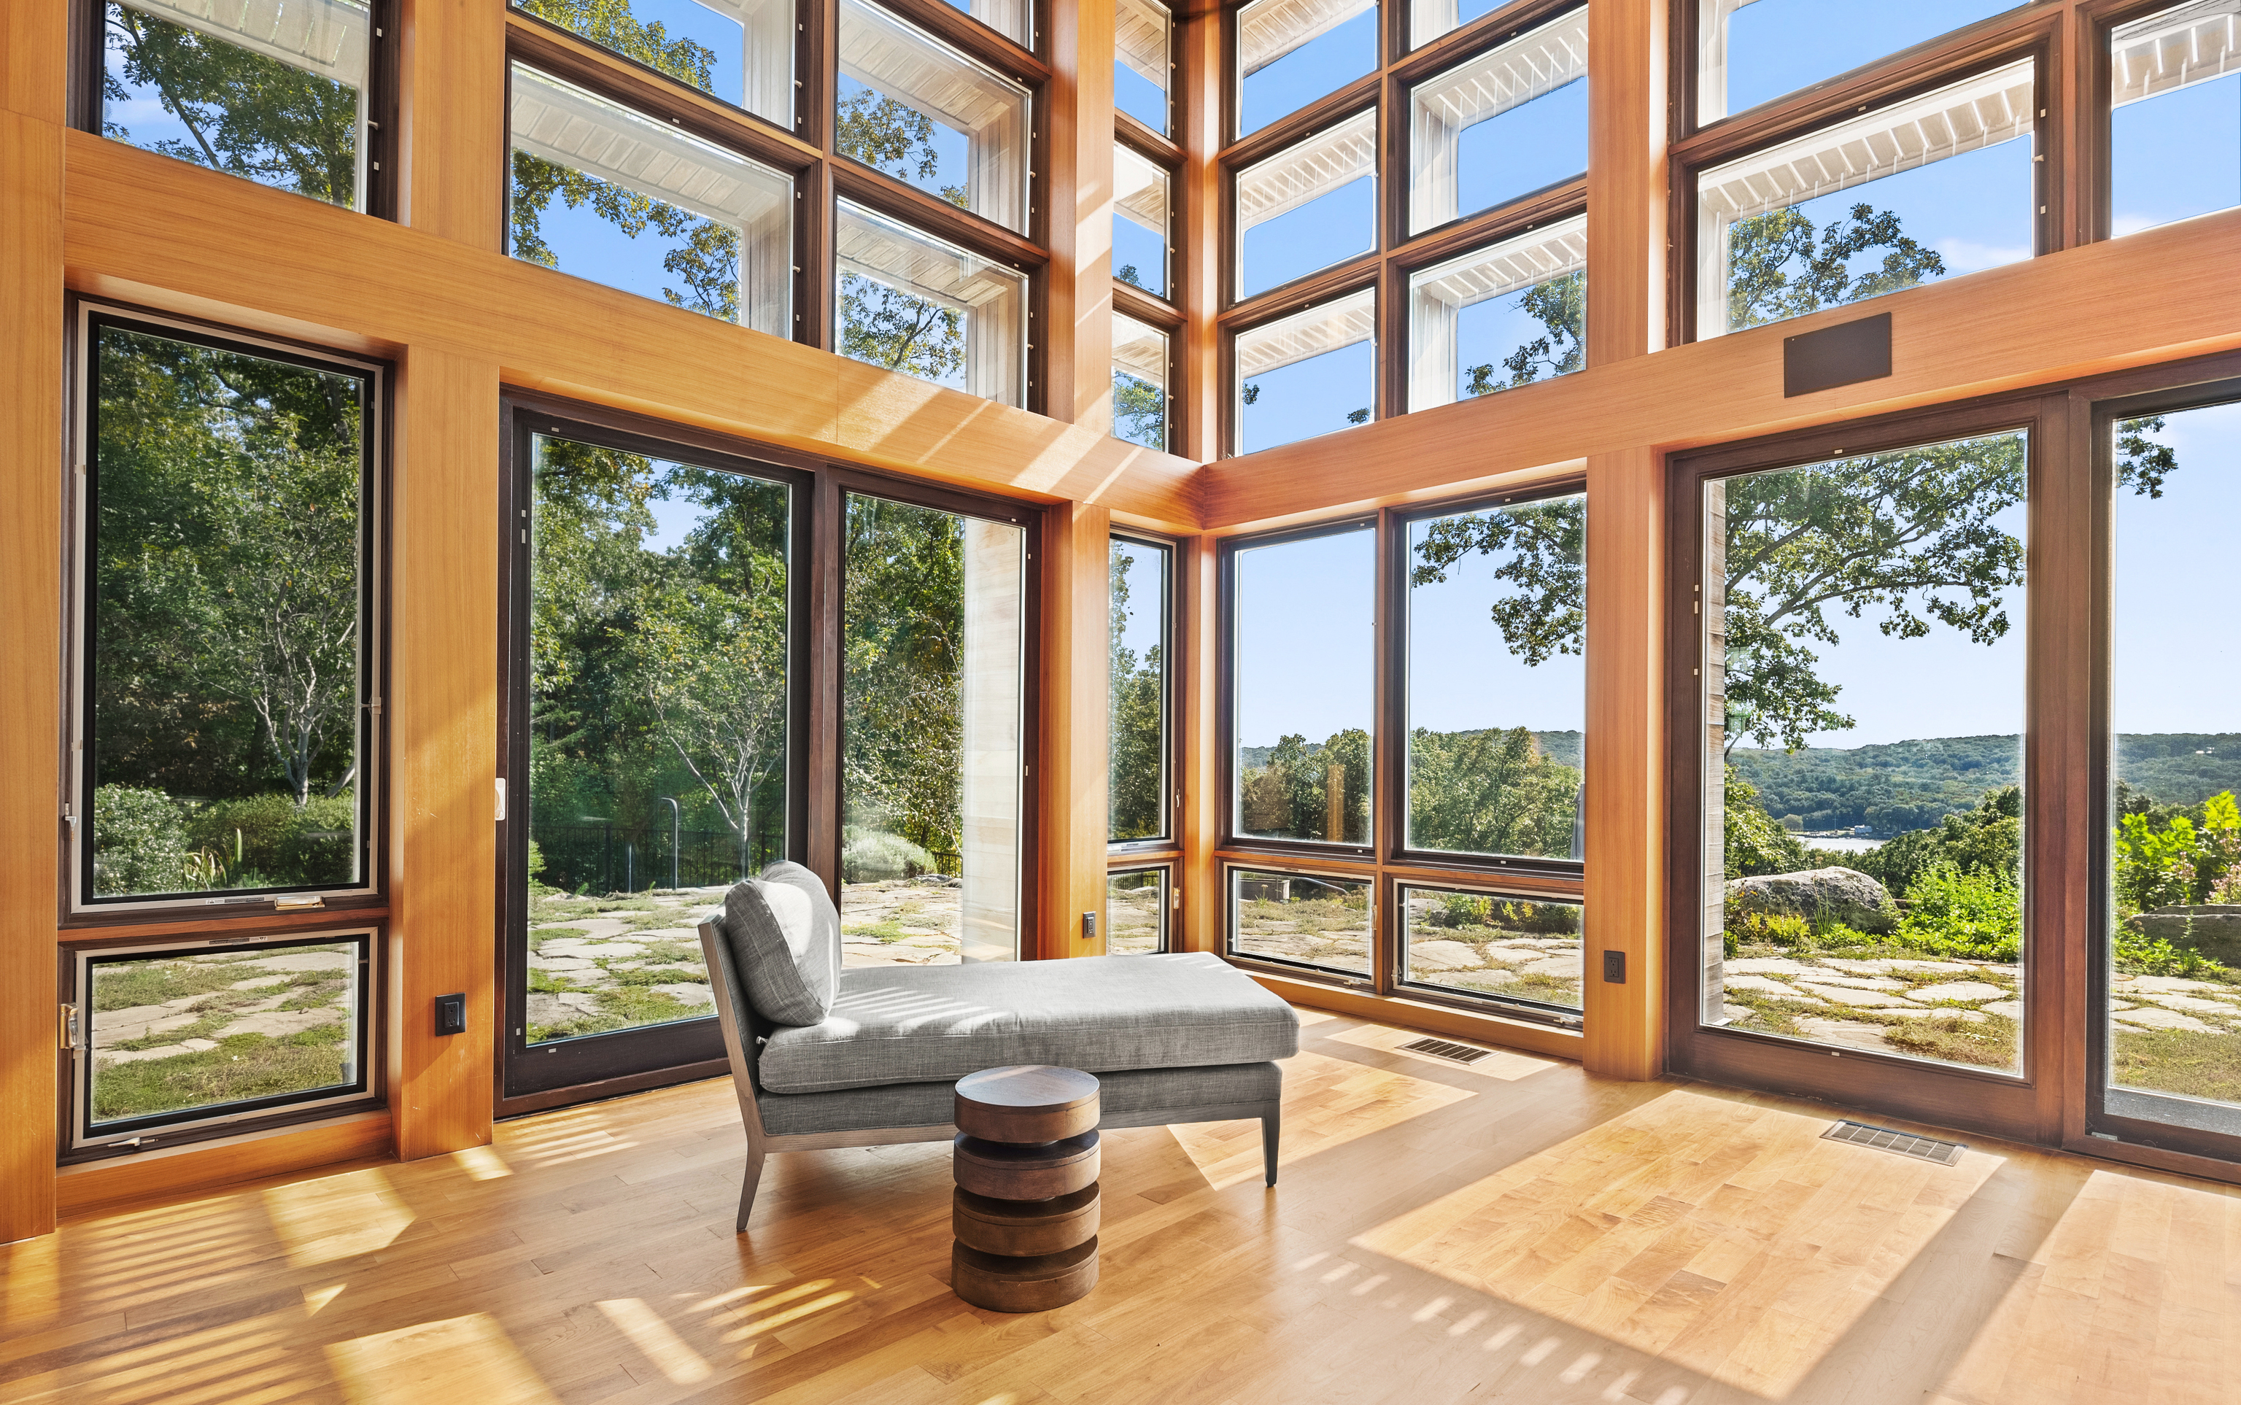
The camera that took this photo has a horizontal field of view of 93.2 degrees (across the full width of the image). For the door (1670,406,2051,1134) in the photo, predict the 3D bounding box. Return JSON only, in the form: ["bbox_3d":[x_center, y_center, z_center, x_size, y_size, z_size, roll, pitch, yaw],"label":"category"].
[{"bbox_3d":[2.415,0.205,3.558,0.080,2.240,1.060,3,-3,-45],"label":"door"}]

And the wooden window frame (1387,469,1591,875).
[{"bbox_3d":[1.600,-0.080,4.622,1.005,1.666,0.120,-1,-2,45],"label":"wooden window frame"}]

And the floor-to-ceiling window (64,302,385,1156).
[{"bbox_3d":[-2.349,0.081,2.848,0.650,2.140,0.080,3,-3,-45],"label":"floor-to-ceiling window"}]

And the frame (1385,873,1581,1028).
[{"bbox_3d":[1.594,1.058,4.617,0.995,0.561,0.120,-1,-2,45],"label":"frame"}]

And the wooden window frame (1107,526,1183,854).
[{"bbox_3d":[0.102,-0.052,5.285,0.590,1.620,0.080,3,-3,-45],"label":"wooden window frame"}]

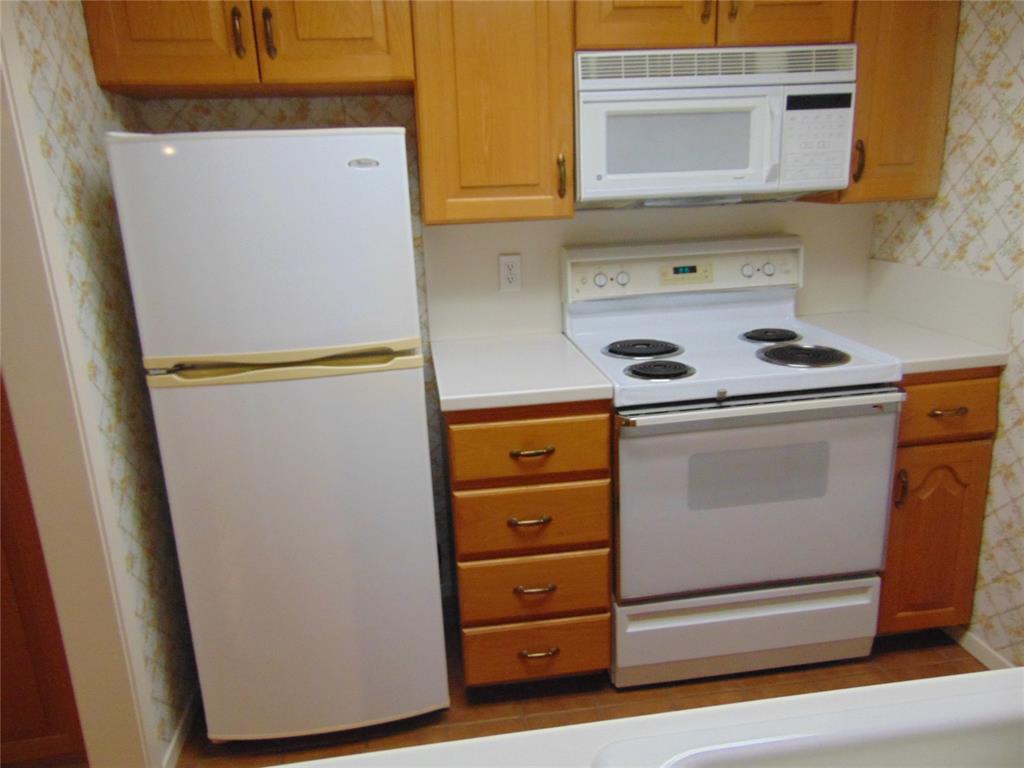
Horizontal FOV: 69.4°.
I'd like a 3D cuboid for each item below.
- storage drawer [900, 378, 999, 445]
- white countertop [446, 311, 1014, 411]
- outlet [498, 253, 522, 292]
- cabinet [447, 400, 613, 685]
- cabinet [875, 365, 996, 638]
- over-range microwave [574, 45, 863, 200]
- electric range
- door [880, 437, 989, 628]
[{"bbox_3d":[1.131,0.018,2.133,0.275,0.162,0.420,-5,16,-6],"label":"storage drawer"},{"bbox_3d":[0.524,-0.087,2.153,1.482,0.039,0.632,-5,16,-6],"label":"white countertop"},{"bbox_3d":[-0.003,-0.350,2.335,0.071,0.115,0.012,-5,16,-6],"label":"outlet"},{"bbox_3d":[0.021,0.352,2.207,0.407,0.792,0.630,-5,16,-6],"label":"cabinet"},{"bbox_3d":[1.129,0.264,2.331,0.291,0.792,0.630,-5,16,-6],"label":"cabinet"},{"bbox_3d":[0.537,-0.728,2.134,0.760,0.391,0.335,-5,16,-6],"label":"over-range microwave"},{"bbox_3d":[0.601,0.196,2.218,0.760,1.183,0.675,-5,16,-6],"label":"electric range"},{"bbox_3d":[1.193,0.444,2.113,0.287,0.590,0.022,-4,16,-7],"label":"door"}]

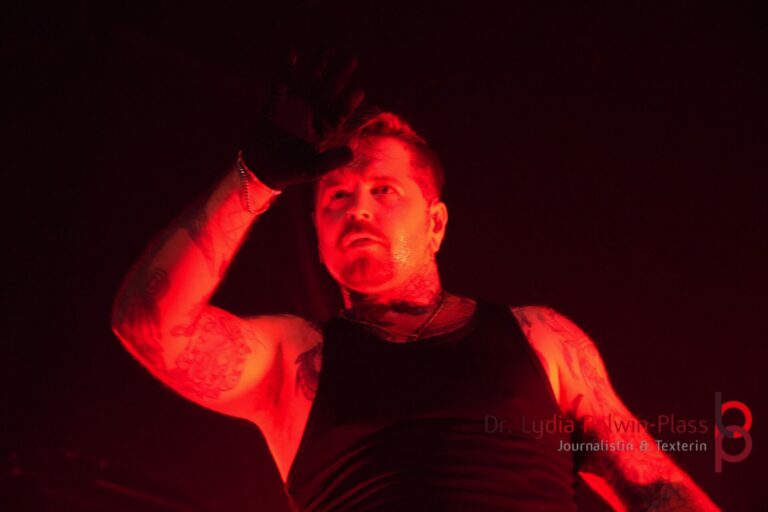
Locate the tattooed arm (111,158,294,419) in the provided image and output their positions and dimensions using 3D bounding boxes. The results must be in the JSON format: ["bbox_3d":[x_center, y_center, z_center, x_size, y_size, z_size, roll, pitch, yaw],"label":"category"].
[{"bbox_3d":[-0.241,0.043,2.470,0.250,0.330,0.250,-3,-19,8],"label":"tattooed arm"}]

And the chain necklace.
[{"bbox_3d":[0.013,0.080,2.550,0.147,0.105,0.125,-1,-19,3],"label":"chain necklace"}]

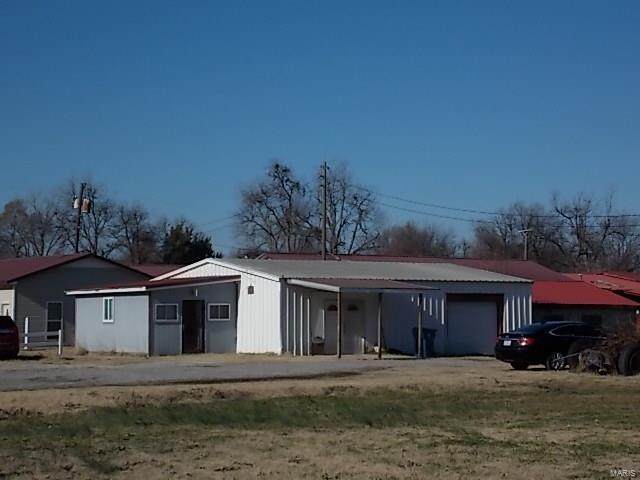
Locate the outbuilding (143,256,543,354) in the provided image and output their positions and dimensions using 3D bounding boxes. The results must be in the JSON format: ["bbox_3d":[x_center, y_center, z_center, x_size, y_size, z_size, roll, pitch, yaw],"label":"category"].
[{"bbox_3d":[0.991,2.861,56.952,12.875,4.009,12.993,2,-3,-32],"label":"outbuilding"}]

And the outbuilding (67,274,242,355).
[{"bbox_3d":[-7.197,3.148,54.215,4.167,3.030,7.944,2,-3,-32],"label":"outbuilding"}]

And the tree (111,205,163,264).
[{"bbox_3d":[-14.727,2.022,105.017,4.641,9.857,4.641,0,-3,0],"label":"tree"}]

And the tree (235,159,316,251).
[{"bbox_3d":[-3.439,0.356,100.088,6.630,12.755,6.630,0,-3,0],"label":"tree"}]

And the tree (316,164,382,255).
[{"bbox_3d":[2.202,0.362,100.088,5.780,12.755,5.780,0,-3,0],"label":"tree"}]

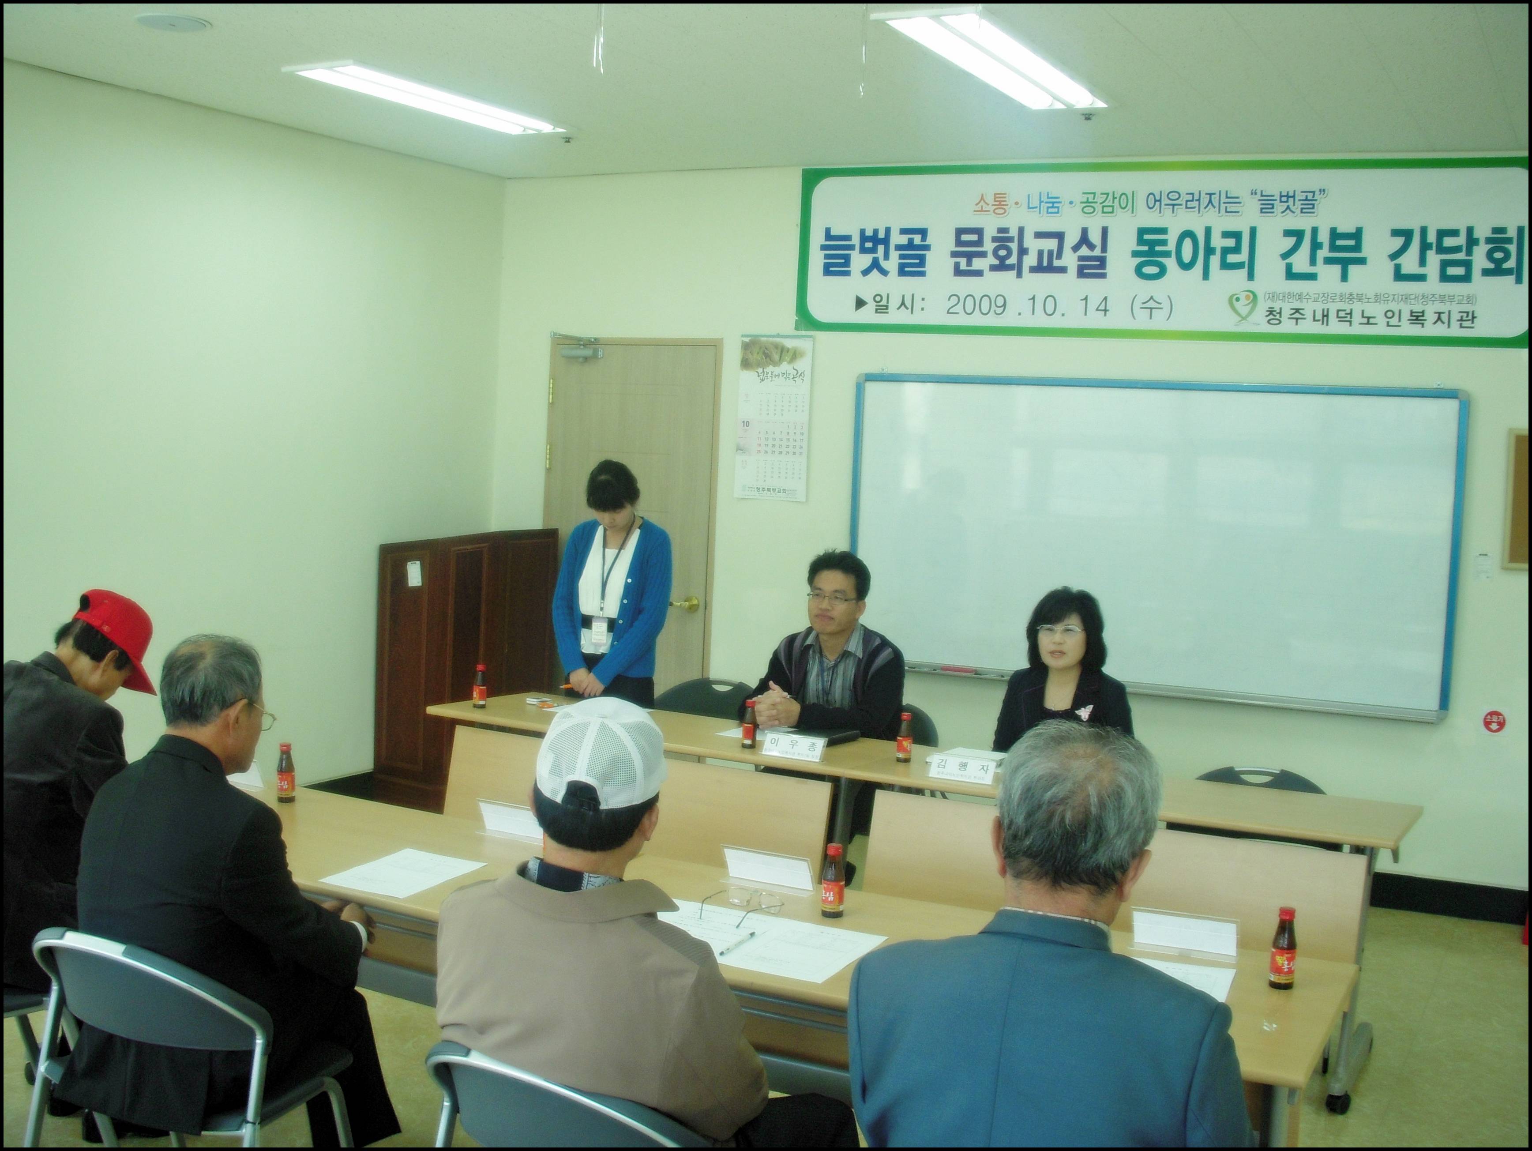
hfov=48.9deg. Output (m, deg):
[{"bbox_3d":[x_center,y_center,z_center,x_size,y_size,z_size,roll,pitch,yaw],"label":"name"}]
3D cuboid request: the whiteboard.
[{"bbox_3d":[1.403,-0.133,6.439,2.340,1.200,0.060,4,6,25],"label":"whiteboard"}]

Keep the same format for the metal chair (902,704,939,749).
[{"bbox_3d":[0.271,0.809,5.577,0.460,0.800,0.500,4,6,25],"label":"metal chair"}]

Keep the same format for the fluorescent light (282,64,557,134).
[{"bbox_3d":[-1.115,-1.629,5.725,0.300,0.080,1.270,4,6,25],"label":"fluorescent light"}]

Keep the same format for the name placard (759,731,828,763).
[{"bbox_3d":[0.093,0.500,4.945,0.200,0.070,0.065,5,6,26],"label":"name placard"}]

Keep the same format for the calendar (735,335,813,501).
[{"bbox_3d":[0.028,-0.674,7.211,0.342,0.700,0.012,5,6,26],"label":"calendar"}]

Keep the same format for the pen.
[{"bbox_3d":[-0.051,0.684,3.136,0.011,0.011,0.147,4,6,25],"label":"pen"}]

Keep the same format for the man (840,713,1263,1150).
[{"bbox_3d":[0.469,0.844,2.356,0.500,1.365,0.740,5,6,27],"label":"man"}]

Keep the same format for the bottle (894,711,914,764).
[{"bbox_3d":[0.401,0.467,4.846,0.043,0.140,0.043,4,6,25],"label":"bottle"}]

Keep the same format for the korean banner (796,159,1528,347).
[{"bbox_3d":[1.458,-1.250,6.463,2.950,0.676,0.012,5,6,26],"label":"korean banner"}]

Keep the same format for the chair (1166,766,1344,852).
[{"bbox_3d":[1.287,0.948,4.672,0.480,0.790,0.530,5,6,26],"label":"chair"}]

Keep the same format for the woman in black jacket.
[{"bbox_3d":[0.856,0.659,5.176,0.480,1.240,0.680,5,6,26],"label":"woman in black jacket"}]

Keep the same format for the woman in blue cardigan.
[{"bbox_3d":[-0.566,0.365,5.961,0.430,1.550,0.300,4,6,20],"label":"woman in blue cardigan"}]

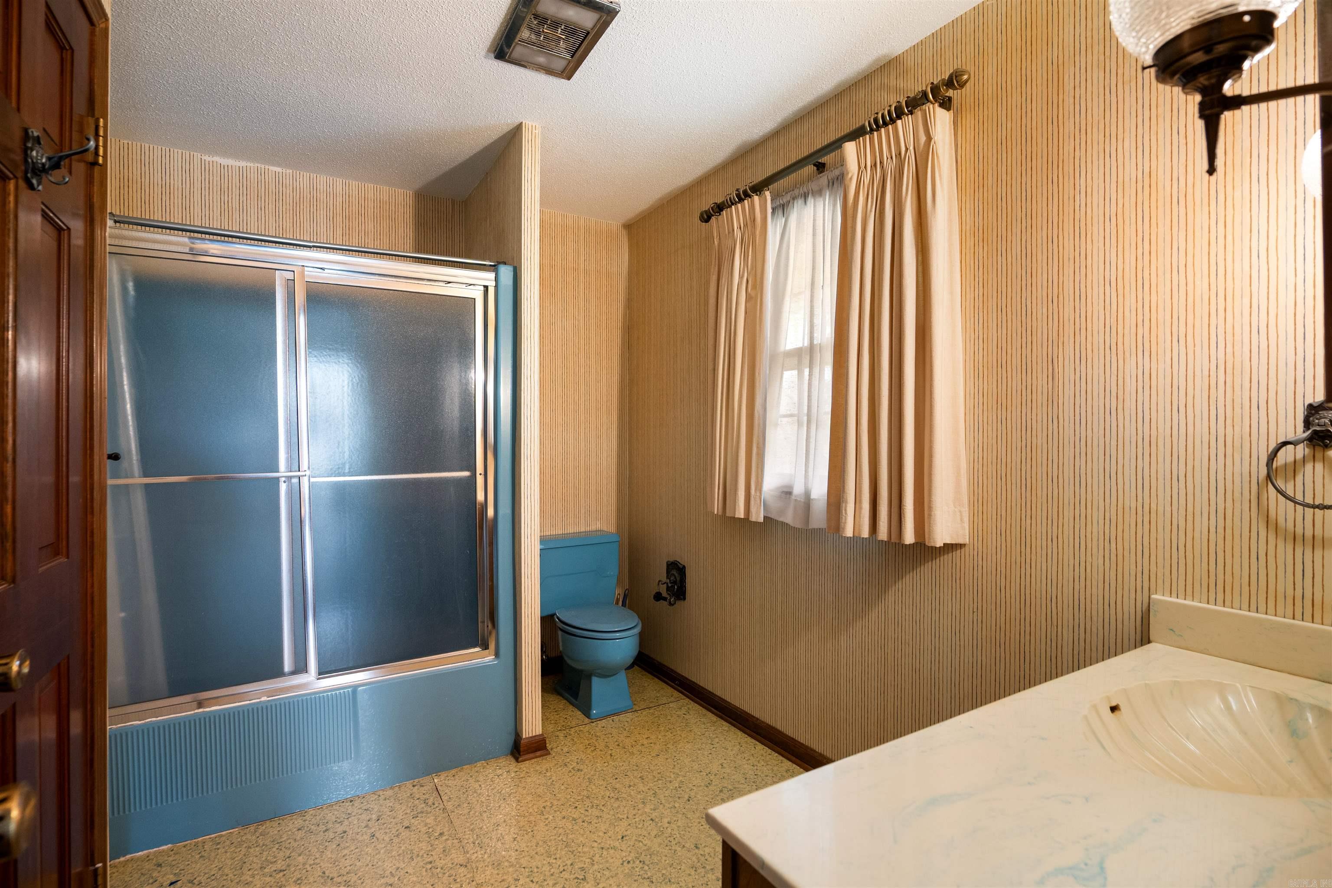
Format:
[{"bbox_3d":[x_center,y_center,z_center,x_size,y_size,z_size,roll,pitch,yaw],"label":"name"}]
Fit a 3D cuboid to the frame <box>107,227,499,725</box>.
[{"bbox_3d":[-1.228,0.090,2.014,1.265,1.480,0.070,0,-1,-31],"label":"frame"}]

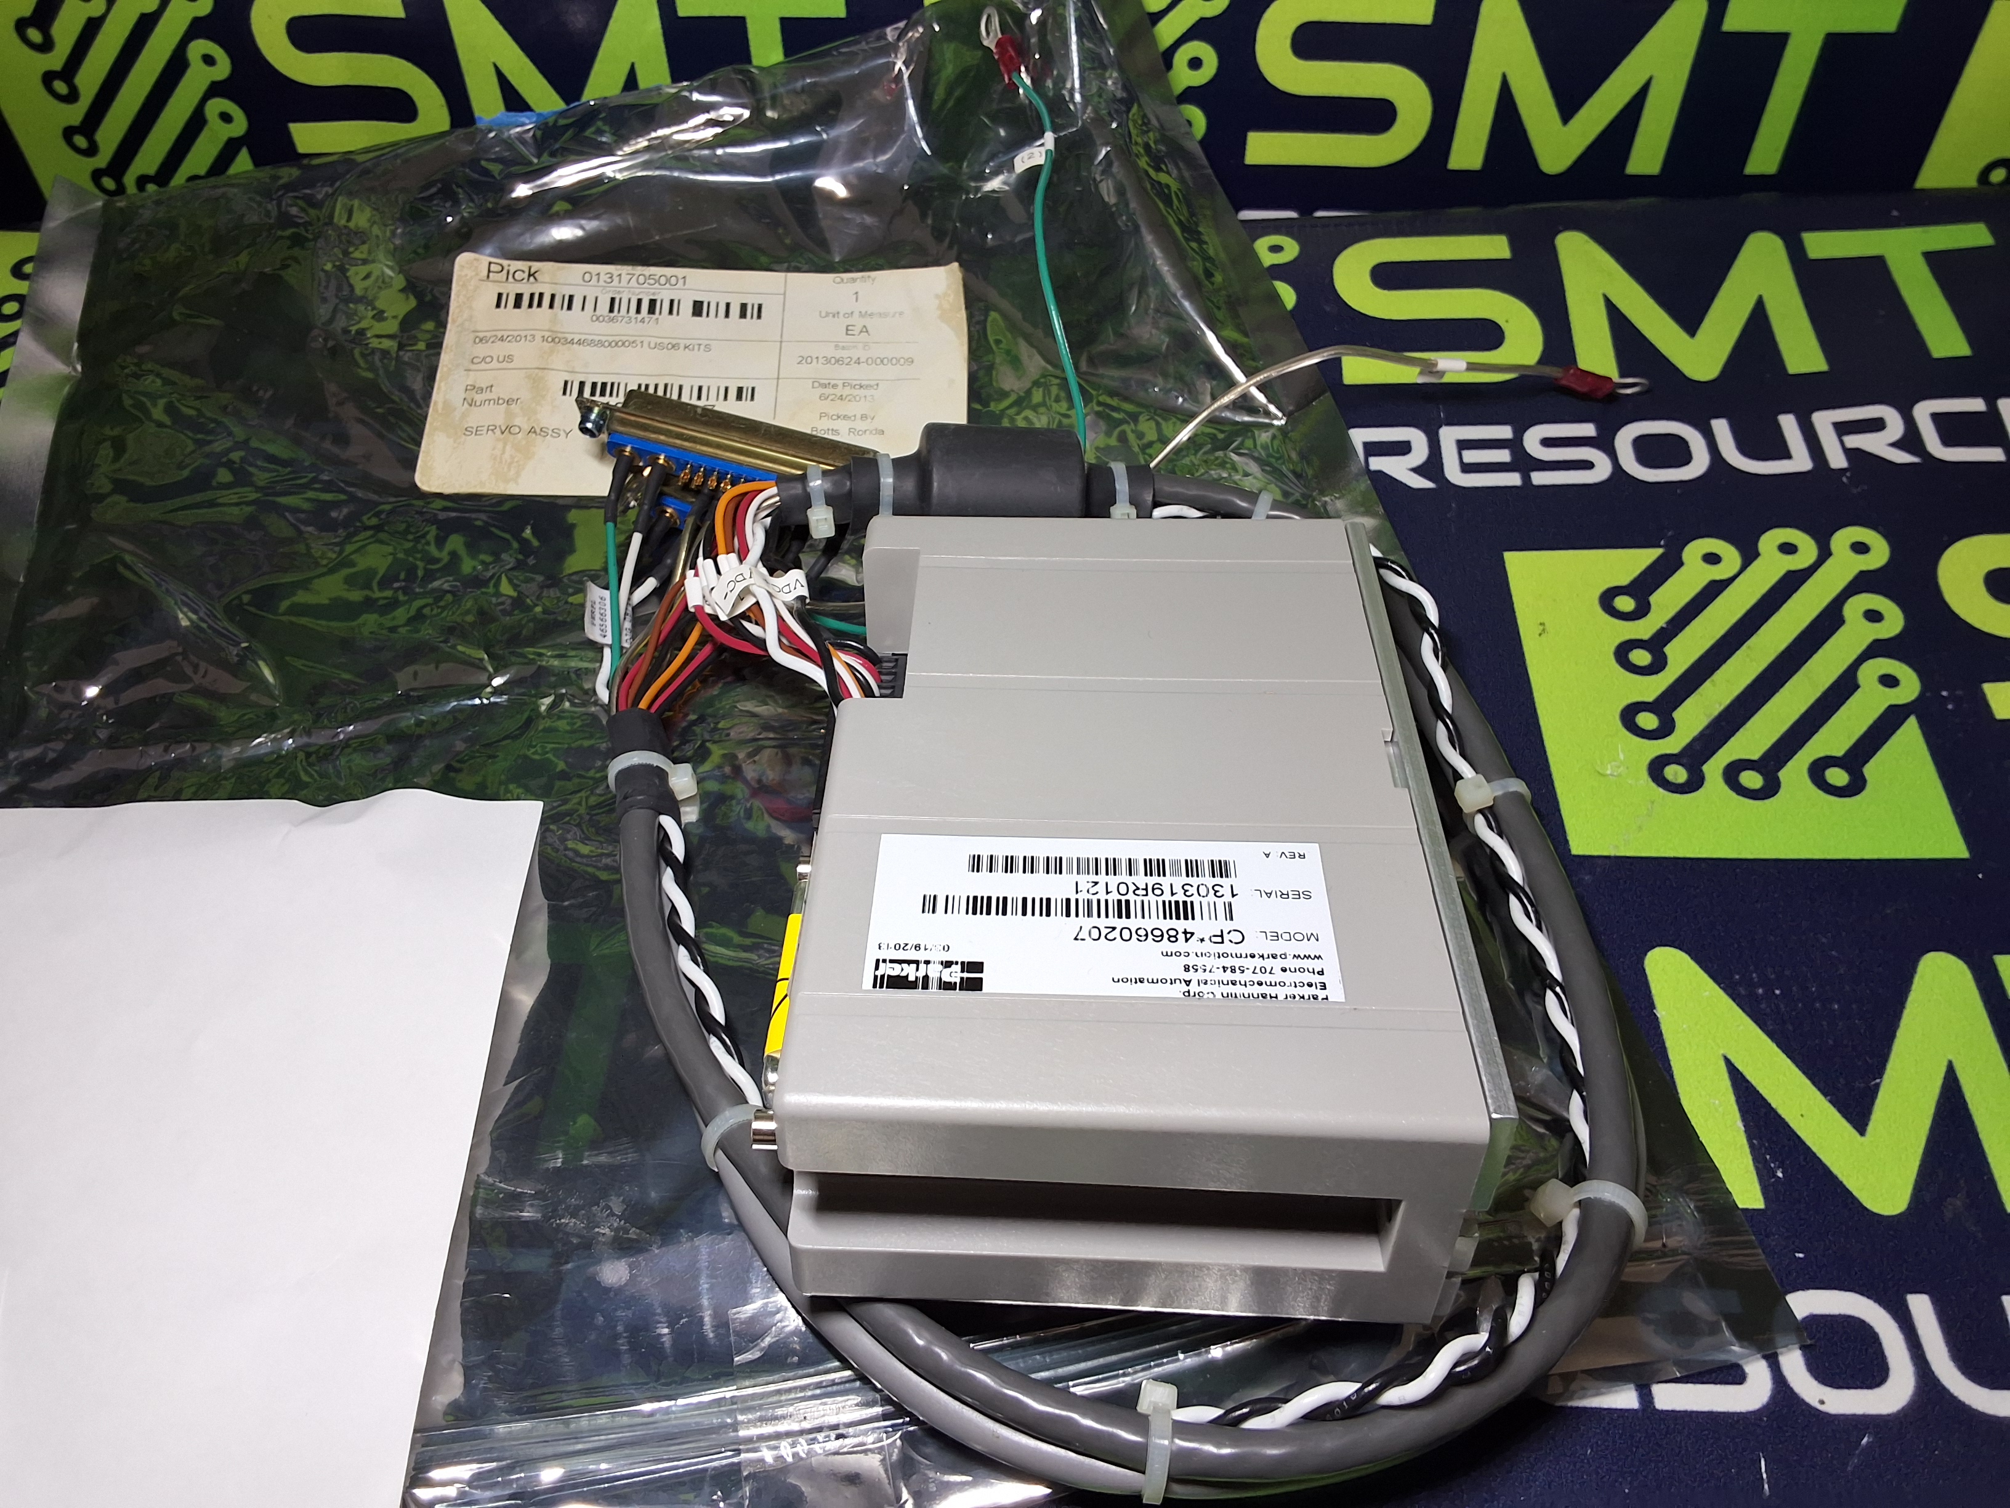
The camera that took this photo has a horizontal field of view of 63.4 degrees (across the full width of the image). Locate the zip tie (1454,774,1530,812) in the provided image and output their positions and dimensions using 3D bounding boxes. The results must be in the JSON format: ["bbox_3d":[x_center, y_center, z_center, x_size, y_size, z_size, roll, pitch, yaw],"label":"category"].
[{"bbox_3d":[0.086,0.008,0.287,0.013,0.010,0.005,-4,43,-3],"label":"zip tie"}]

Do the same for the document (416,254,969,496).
[{"bbox_3d":[-0.071,-0.090,0.388,0.124,0.003,0.073,0,61,-5],"label":"document"}]

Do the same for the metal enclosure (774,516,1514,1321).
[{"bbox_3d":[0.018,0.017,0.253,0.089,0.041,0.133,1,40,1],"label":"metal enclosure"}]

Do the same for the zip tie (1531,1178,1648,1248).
[{"bbox_3d":[0.081,0.065,0.225,0.015,0.011,0.005,17,45,19],"label":"zip tie"}]

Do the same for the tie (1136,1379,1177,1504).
[{"bbox_3d":[0.019,0.086,0.202,0.005,0.011,0.014,-1,43,0],"label":"tie"}]

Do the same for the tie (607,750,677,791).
[{"bbox_3d":[-0.062,0.005,0.286,0.015,0.013,0.005,-11,44,-11],"label":"tie"}]

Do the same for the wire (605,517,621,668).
[{"bbox_3d":[-0.073,-0.030,0.301,0.003,0.004,0.037,-7,58,-7],"label":"wire"}]

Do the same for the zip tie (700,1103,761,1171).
[{"bbox_3d":[-0.039,0.056,0.236,0.013,0.011,0.005,-20,46,-20],"label":"zip tie"}]

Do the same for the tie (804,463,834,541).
[{"bbox_3d":[-0.037,-0.050,0.322,0.005,0.013,0.013,-1,43,0],"label":"tie"}]

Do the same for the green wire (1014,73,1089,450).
[{"bbox_3d":[0.012,-0.119,0.383,0.008,0.010,0.128,-5,59,-4],"label":"green wire"}]

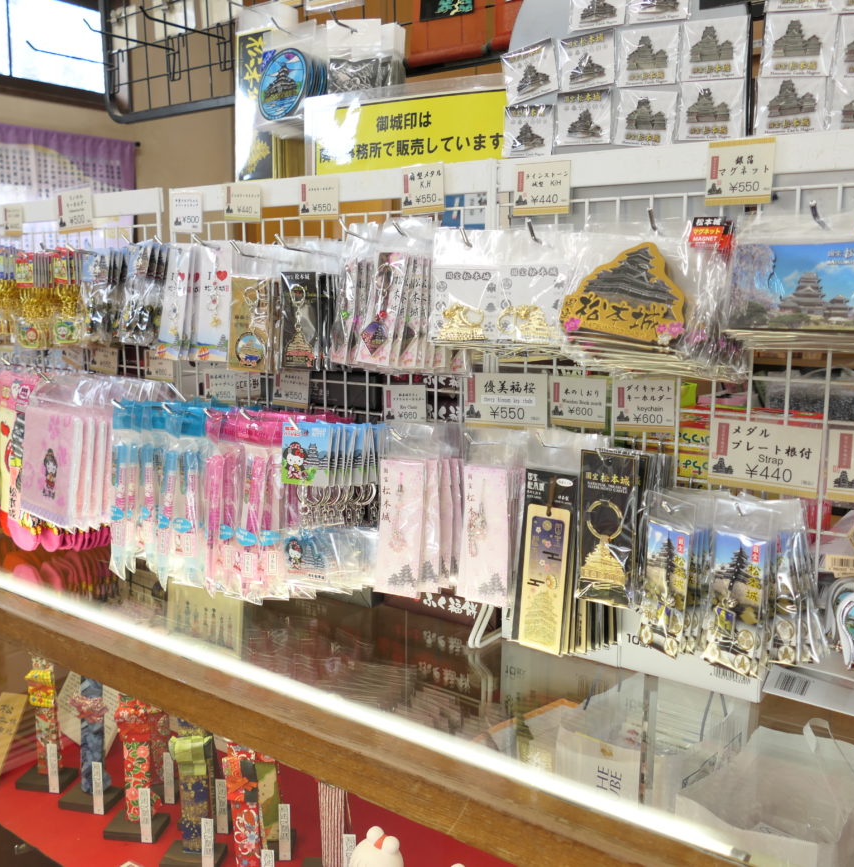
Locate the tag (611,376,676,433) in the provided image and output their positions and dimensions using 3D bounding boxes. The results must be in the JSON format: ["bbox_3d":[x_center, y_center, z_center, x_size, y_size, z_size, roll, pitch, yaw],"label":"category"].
[{"bbox_3d":[0.193,-0.026,0.803,0.057,0.046,0.004,5,10,31],"label":"tag"}]

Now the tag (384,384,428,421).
[{"bbox_3d":[-0.022,-0.027,0.938,0.052,0.043,0.004,6,10,34],"label":"tag"}]

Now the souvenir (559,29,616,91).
[{"bbox_3d":[0.161,-0.375,0.911,0.059,0.055,0.008,5,10,31],"label":"souvenir"}]

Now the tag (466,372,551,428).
[{"bbox_3d":[0.075,-0.031,0.874,0.091,0.055,0.004,6,11,34],"label":"tag"}]

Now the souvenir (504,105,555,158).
[{"bbox_3d":[0.118,-0.348,1.040,0.059,0.057,0.008,7,12,23],"label":"souvenir"}]

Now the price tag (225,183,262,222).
[{"bbox_3d":[-0.211,-0.266,1.037,0.057,0.041,0.004,6,10,34],"label":"price tag"}]

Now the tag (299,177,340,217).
[{"bbox_3d":[-0.116,-0.254,0.972,0.056,0.043,0.004,6,10,34],"label":"tag"}]

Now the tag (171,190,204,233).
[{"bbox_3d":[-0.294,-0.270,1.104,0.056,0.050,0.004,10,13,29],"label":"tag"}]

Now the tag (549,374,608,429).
[{"bbox_3d":[0.140,-0.029,0.835,0.056,0.045,0.004,5,10,31],"label":"tag"}]

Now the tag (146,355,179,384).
[{"bbox_3d":[-0.349,-0.090,1.175,0.055,0.041,0.004,6,11,34],"label":"tag"}]

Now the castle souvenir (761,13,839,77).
[{"bbox_3d":[0.349,-0.367,0.850,0.062,0.059,0.008,8,12,22],"label":"castle souvenir"}]

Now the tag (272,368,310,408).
[{"bbox_3d":[-0.159,-0.054,1.048,0.055,0.045,0.004,6,11,34],"label":"tag"}]

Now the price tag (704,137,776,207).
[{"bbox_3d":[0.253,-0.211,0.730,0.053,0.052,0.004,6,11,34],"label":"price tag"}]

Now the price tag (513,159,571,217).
[{"bbox_3d":[0.106,-0.225,0.832,0.056,0.048,0.004,6,11,34],"label":"price tag"}]

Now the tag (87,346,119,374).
[{"bbox_3d":[-0.437,-0.104,1.219,0.062,0.042,0.004,6,11,37],"label":"tag"}]

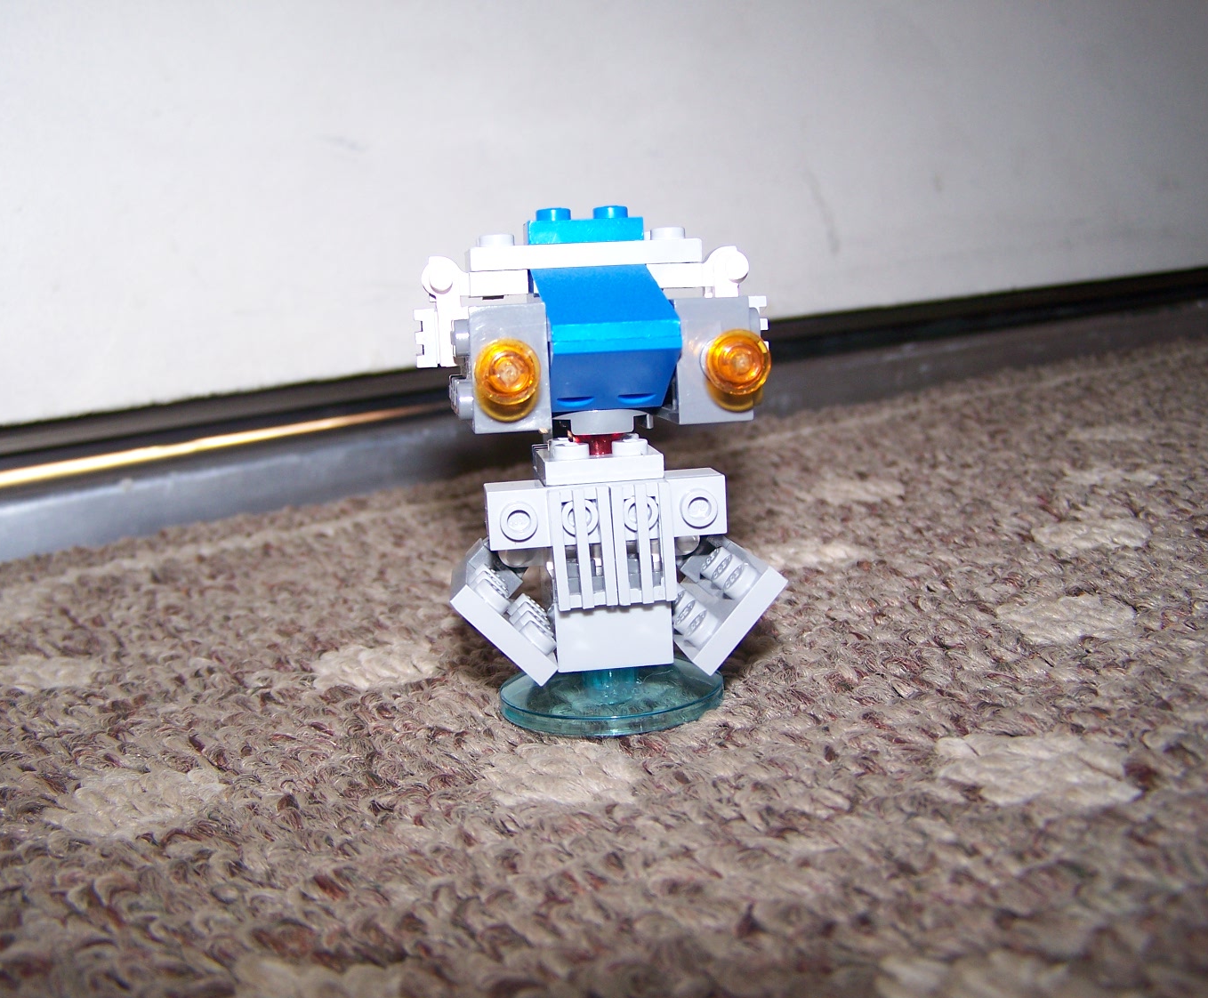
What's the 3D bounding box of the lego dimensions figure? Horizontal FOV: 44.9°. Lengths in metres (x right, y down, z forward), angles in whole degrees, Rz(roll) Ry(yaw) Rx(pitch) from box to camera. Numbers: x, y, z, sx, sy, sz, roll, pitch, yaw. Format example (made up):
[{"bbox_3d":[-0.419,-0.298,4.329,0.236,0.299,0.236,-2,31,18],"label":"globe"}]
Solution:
[{"bbox_3d":[0.000,-0.004,0.199,0.050,0.070,0.042,-4,8,-7],"label":"lego dimensions figure"}]

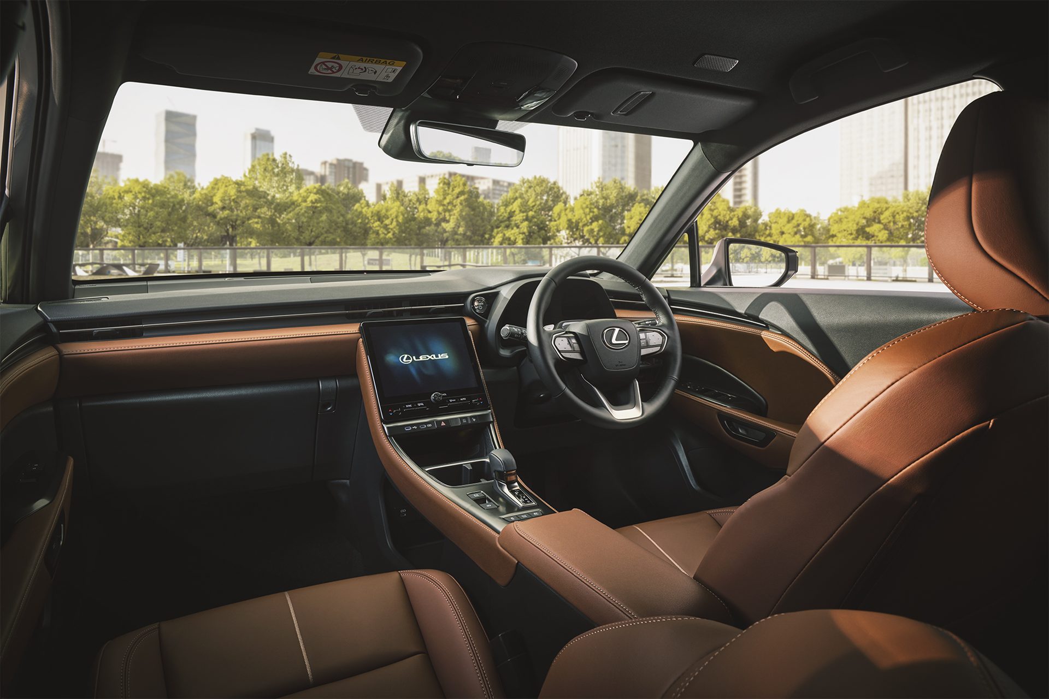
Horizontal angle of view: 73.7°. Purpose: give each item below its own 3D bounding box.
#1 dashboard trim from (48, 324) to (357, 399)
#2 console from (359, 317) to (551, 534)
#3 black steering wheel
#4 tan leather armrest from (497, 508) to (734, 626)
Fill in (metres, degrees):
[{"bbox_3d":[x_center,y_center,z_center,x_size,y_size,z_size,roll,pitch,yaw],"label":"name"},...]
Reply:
[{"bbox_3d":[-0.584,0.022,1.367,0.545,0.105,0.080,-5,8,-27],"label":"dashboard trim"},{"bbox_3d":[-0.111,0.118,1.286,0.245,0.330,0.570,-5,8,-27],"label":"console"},{"bbox_3d":[0.166,-0.015,1.476,0.367,0.367,0.100,-4,-12,-26],"label":"black steering wheel"},{"bbox_3d":[0.107,0.280,0.887,0.155,0.065,0.350,-5,8,-27],"label":"tan leather armrest"}]

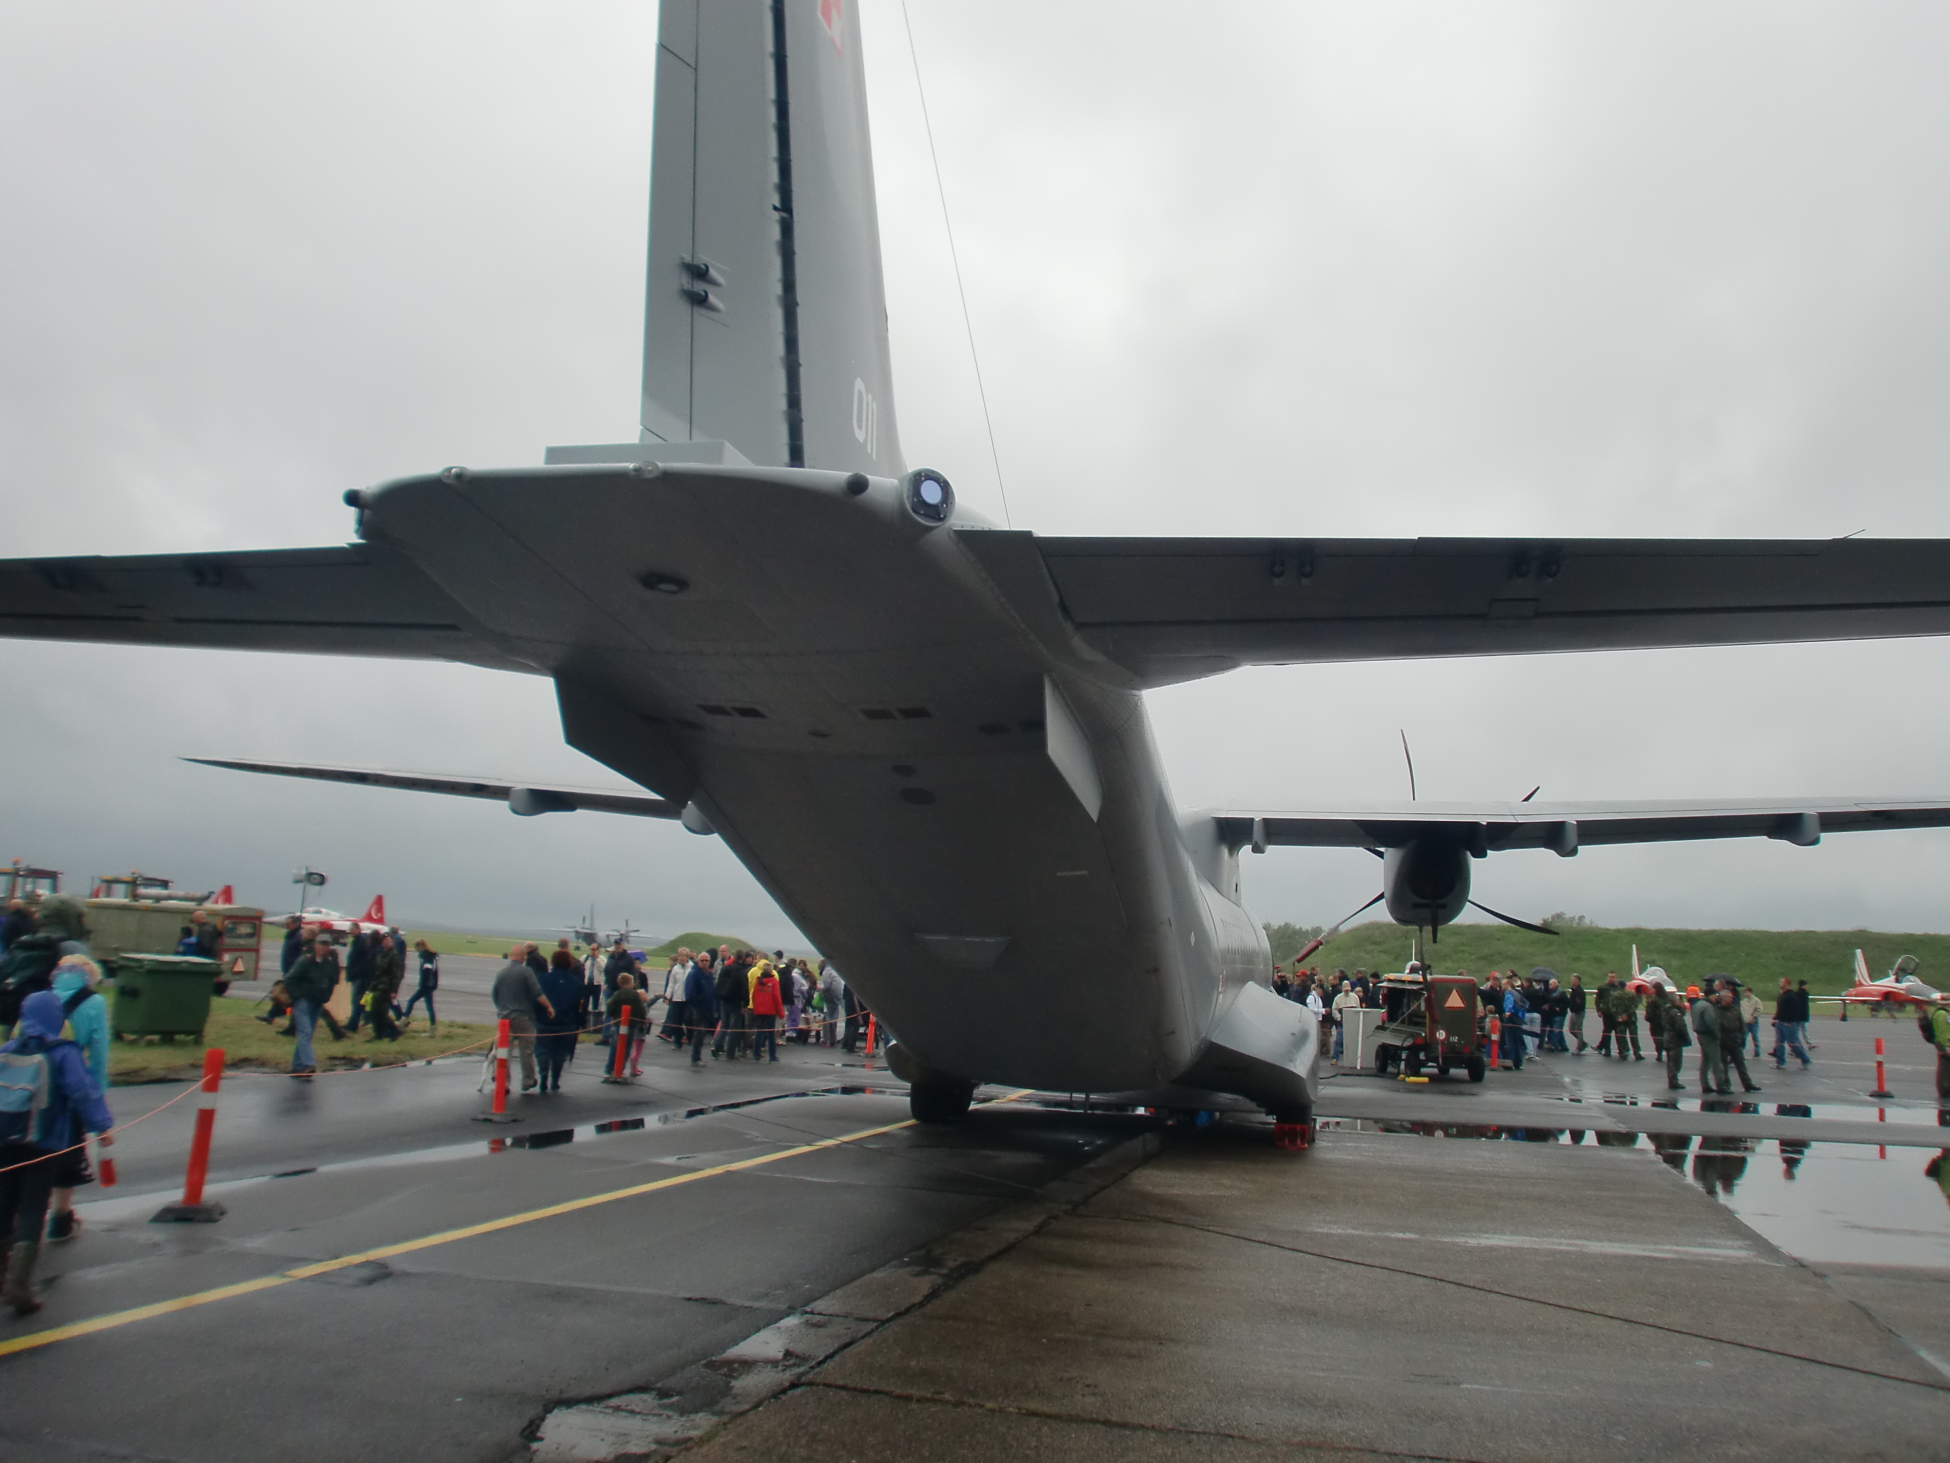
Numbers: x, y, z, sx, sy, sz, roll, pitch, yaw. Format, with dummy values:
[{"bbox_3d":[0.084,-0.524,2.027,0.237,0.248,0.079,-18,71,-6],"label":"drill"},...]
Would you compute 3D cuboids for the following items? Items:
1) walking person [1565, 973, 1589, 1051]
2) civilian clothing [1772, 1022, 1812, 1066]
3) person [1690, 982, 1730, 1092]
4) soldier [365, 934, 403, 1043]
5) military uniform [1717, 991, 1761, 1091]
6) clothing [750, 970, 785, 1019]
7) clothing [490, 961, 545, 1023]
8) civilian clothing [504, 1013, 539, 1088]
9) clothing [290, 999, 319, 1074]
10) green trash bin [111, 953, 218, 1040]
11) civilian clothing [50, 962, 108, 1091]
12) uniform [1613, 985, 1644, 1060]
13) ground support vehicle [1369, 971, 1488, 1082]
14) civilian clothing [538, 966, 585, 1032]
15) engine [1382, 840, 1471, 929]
[{"bbox_3d":[13.387,6.284,32.501,0.460,1.763,0.500,8,-10,-29],"label":"walking person"},{"bbox_3d":[16.503,6.327,29.600,0.680,0.920,0.420,3,-9,0],"label":"civilian clothing"},{"bbox_3d":[12.586,5.333,25.001,0.520,1.722,0.520,6,-9,-17],"label":"person"},{"bbox_3d":[-9.779,4.229,24.200,0.580,1.740,0.520,8,-10,-28],"label":"soldier"},{"bbox_3d":[13.354,5.421,25.601,0.640,1.737,0.520,2,-9,9],"label":"military uniform"},{"bbox_3d":[-3.425,4.378,24.300,0.540,0.735,0.360,1,-9,12],"label":"clothing"},{"bbox_3d":[-5.554,3.165,17.800,0.580,0.749,0.400,0,-9,18],"label":"clothing"},{"bbox_3d":[-5.517,3.896,17.800,0.400,0.907,0.400,0,-9,18],"label":"civilian clothing"},{"bbox_3d":[-8.284,3.764,18.100,0.340,0.906,0.340,6,-9,-17],"label":"clothing"},{"bbox_3d":[-12.029,3.980,21.800,0.830,1.240,1.330,-3,-11,35],"label":"green trash bin"},{"bbox_3d":[-4.828,1.598,7.900,0.430,0.740,0.330,3,-9,-2],"label":"civilian clothing"},{"bbox_3d":[14.485,6.457,32.500,0.640,1.620,0.450,0,-9,18],"label":"uniform"},{"bbox_3d":[8.001,5.226,25.900,1.380,1.760,2.250,4,-9,-5],"label":"ground support vehicle"},{"bbox_3d":[-4.886,3.167,17.300,0.570,0.790,0.360,5,-9,-14],"label":"civilian clothing"},{"bbox_3d":[5.440,1.730,17.700,1.070,1.170,3.700,1,-9,14],"label":"engine"}]

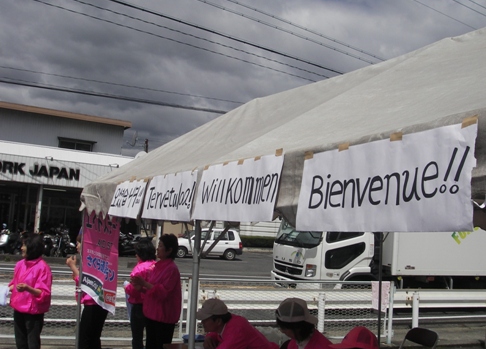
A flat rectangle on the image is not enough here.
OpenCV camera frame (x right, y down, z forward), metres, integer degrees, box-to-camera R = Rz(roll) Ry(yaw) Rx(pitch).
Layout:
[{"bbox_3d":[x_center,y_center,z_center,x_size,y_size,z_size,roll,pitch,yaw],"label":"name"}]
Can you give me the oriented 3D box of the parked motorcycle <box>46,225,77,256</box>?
[{"bbox_3d":[-6.797,2.530,20.100,0.780,1.150,2.100,2,-6,14],"label":"parked motorcycle"}]

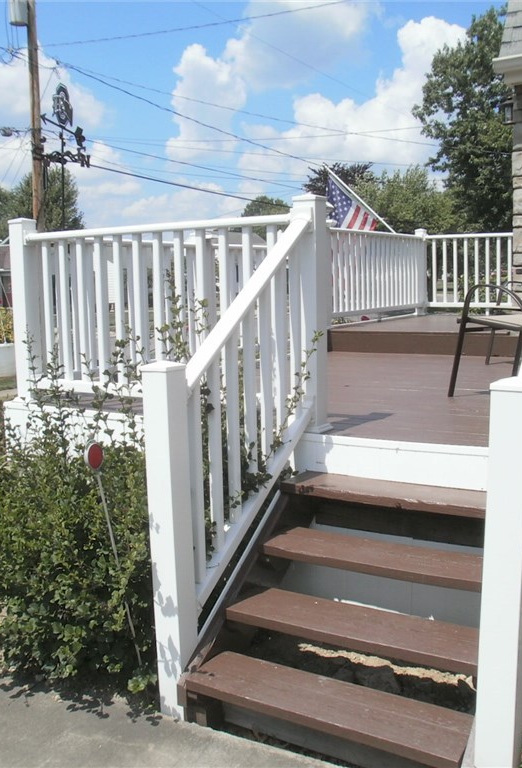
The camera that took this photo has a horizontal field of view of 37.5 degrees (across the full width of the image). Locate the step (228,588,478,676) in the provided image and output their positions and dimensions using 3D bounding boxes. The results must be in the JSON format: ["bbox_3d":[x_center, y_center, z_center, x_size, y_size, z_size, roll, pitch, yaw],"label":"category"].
[{"bbox_3d":[0.336,0.849,2.691,0.925,0.041,0.238,3,9,30],"label":"step"}]

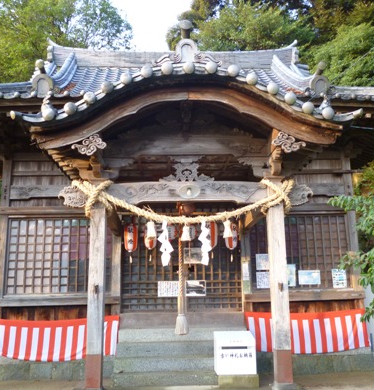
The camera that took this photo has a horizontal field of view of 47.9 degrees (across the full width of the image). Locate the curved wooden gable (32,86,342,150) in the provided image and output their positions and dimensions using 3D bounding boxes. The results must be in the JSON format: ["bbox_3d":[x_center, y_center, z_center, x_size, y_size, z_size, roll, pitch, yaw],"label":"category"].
[{"bbox_3d":[0.009,-0.768,4.155,2.977,0.618,0.180,-1,-10,-2],"label":"curved wooden gable"}]

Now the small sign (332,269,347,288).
[{"bbox_3d":[2.294,1.261,6.318,0.210,0.285,0.015,-1,-10,-2],"label":"small sign"}]

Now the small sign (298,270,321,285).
[{"bbox_3d":[1.841,1.241,6.310,0.315,0.210,0.015,-1,-10,-2],"label":"small sign"}]

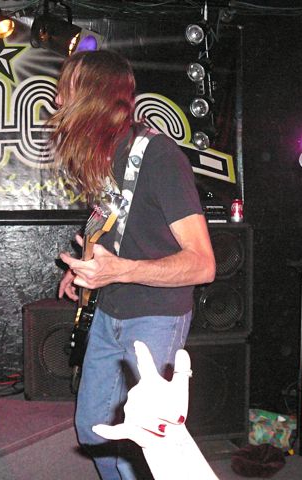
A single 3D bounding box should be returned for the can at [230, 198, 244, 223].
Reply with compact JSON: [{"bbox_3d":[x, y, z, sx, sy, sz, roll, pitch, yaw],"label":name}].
[{"bbox_3d":[0.448,-0.150,3.380,0.066,0.122,0.066,0,4,0],"label":"can"}]

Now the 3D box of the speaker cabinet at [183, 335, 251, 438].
[{"bbox_3d":[0.197,0.796,3.675,0.610,0.560,0.420,-1,6,-10],"label":"speaker cabinet"}]

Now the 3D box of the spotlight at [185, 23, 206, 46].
[{"bbox_3d":[0.300,-1.277,3.962,0.130,0.130,0.160,2,30,26],"label":"spotlight"}]

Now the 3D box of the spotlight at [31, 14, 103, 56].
[{"bbox_3d":[-0.465,-1.121,3.600,0.320,0.190,0.190,21,4,-2],"label":"spotlight"}]

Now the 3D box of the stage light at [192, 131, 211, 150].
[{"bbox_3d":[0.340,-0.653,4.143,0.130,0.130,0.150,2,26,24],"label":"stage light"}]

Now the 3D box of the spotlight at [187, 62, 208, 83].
[{"bbox_3d":[0.322,-1.058,3.986,0.130,0.130,0.160,3,33,33],"label":"spotlight"}]

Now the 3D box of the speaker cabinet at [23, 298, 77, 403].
[{"bbox_3d":[-0.528,0.701,4.184,0.540,0.560,0.360,0,6,-2],"label":"speaker cabinet"}]

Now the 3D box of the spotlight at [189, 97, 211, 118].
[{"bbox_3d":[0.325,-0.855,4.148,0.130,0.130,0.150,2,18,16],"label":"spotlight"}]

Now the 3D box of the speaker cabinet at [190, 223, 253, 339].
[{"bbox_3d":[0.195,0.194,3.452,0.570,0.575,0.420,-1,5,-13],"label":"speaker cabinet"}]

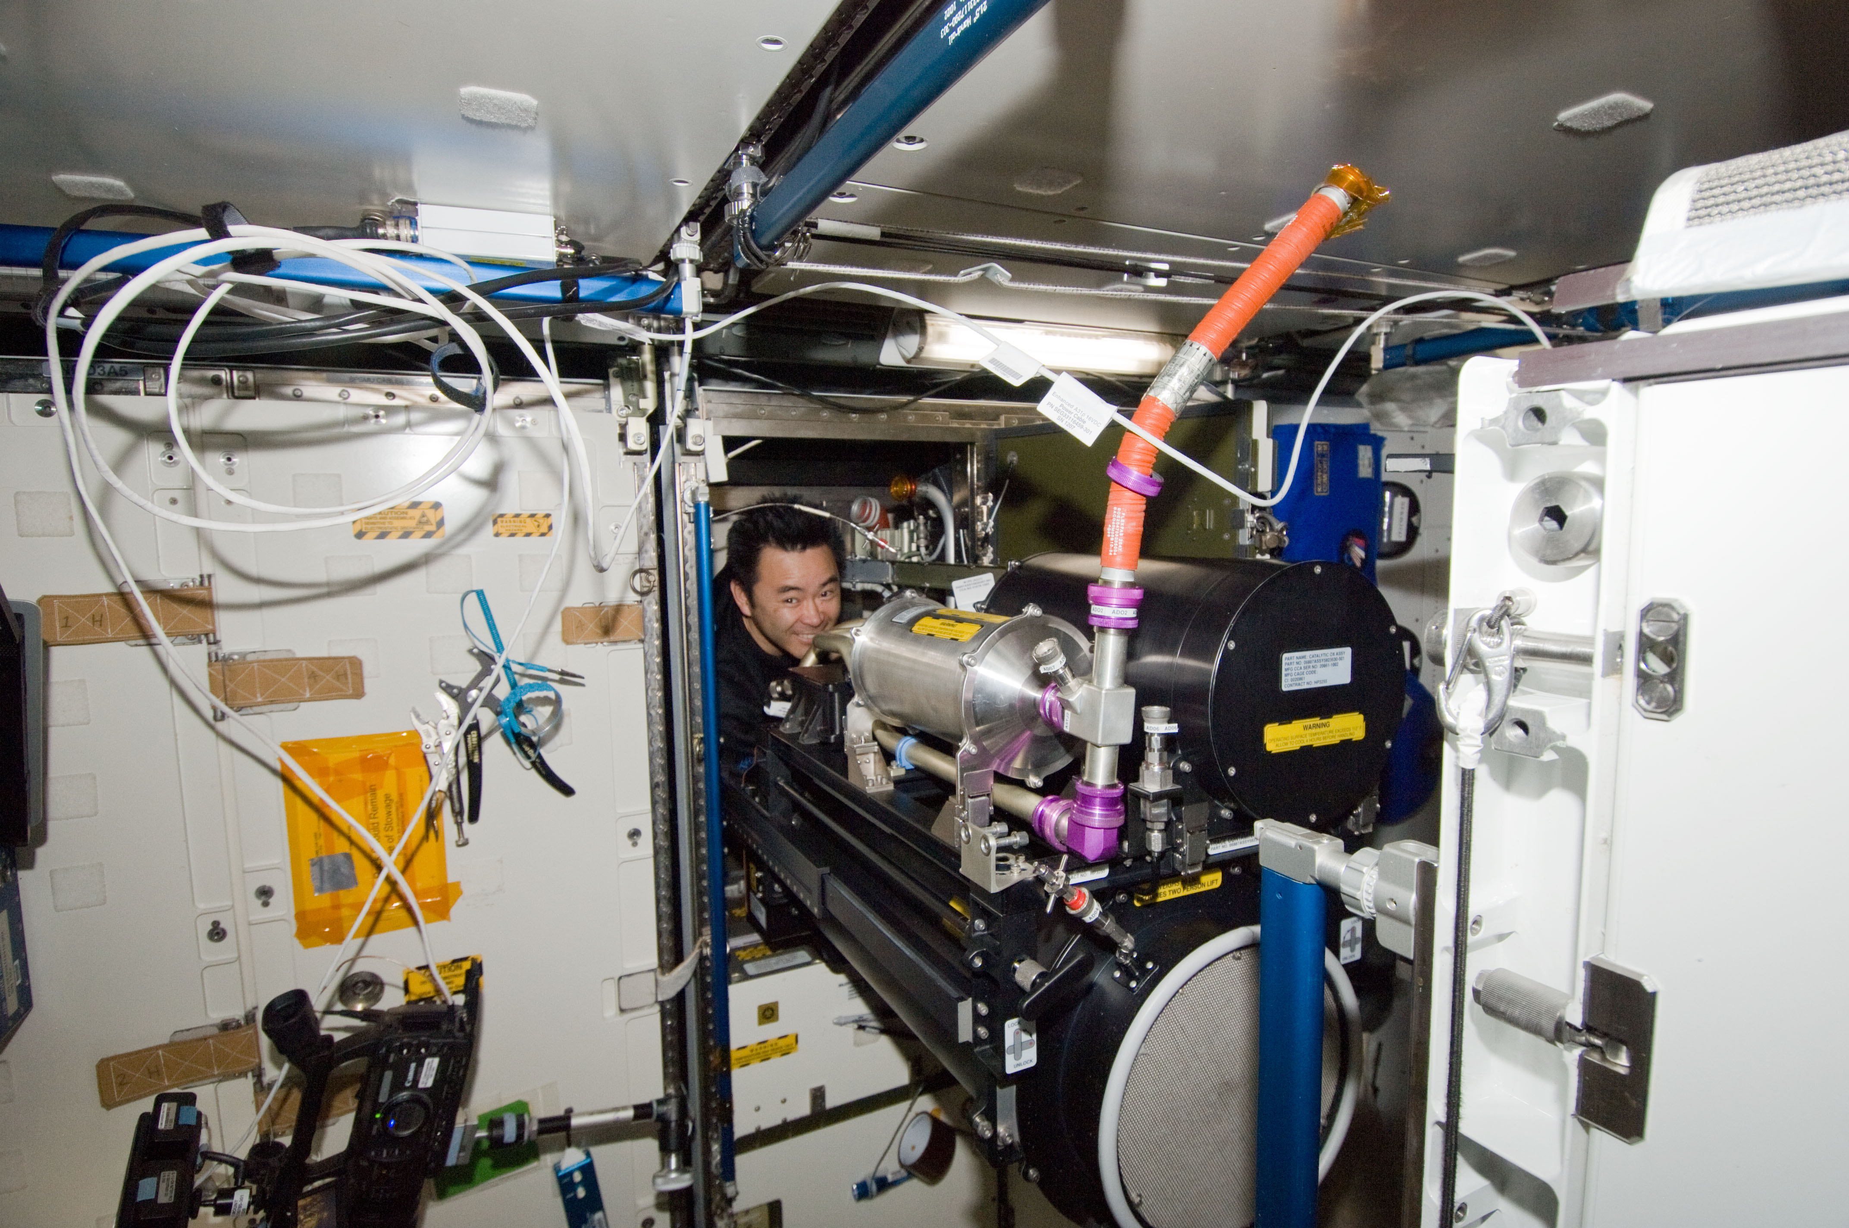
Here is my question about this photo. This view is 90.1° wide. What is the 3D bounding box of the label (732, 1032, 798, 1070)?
[{"bbox_3d":[-0.263,0.721,1.520,0.114,0.033,0.002,-4,6,-26],"label":"label"}]

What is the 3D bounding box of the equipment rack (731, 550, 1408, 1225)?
[{"bbox_3d":[0.128,0.271,1.164,0.495,0.690,0.750,-4,6,-26],"label":"equipment rack"}]

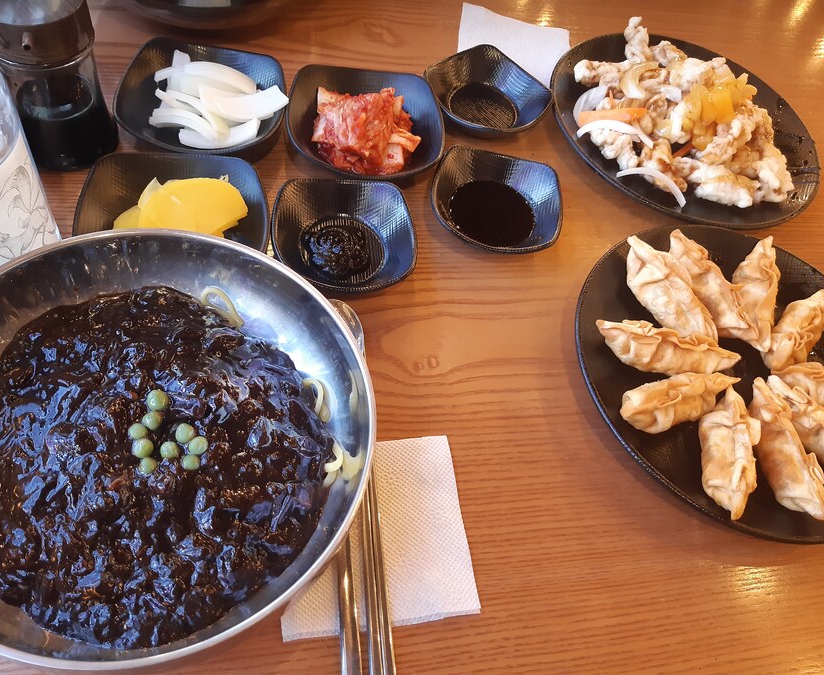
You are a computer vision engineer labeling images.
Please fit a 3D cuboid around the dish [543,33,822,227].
[{"bbox_3d":[0.229,-0.175,0.580,0.238,0.026,0.238,5,58,-8],"label":"dish"}]

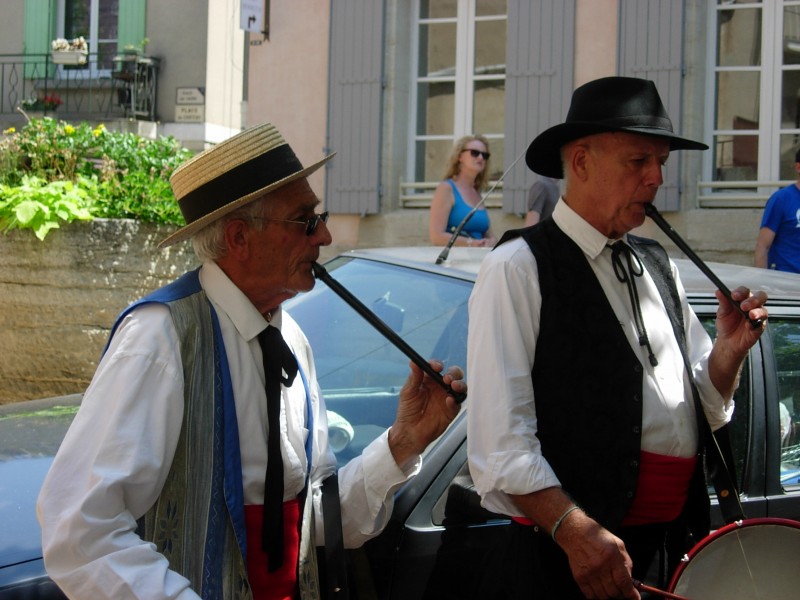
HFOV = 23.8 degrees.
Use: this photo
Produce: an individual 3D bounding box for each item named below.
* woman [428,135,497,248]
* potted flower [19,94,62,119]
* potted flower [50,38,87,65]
[{"bbox_3d":[0.358,-0.156,11.397,0.340,1.680,0.470,1,0,42],"label":"woman"},{"bbox_3d":[-5.444,-2.930,28.700,0.620,0.360,0.270,1,0,17],"label":"potted flower"},{"bbox_3d":[-4.918,-3.713,28.200,0.500,0.410,0.250,1,0,17],"label":"potted flower"}]

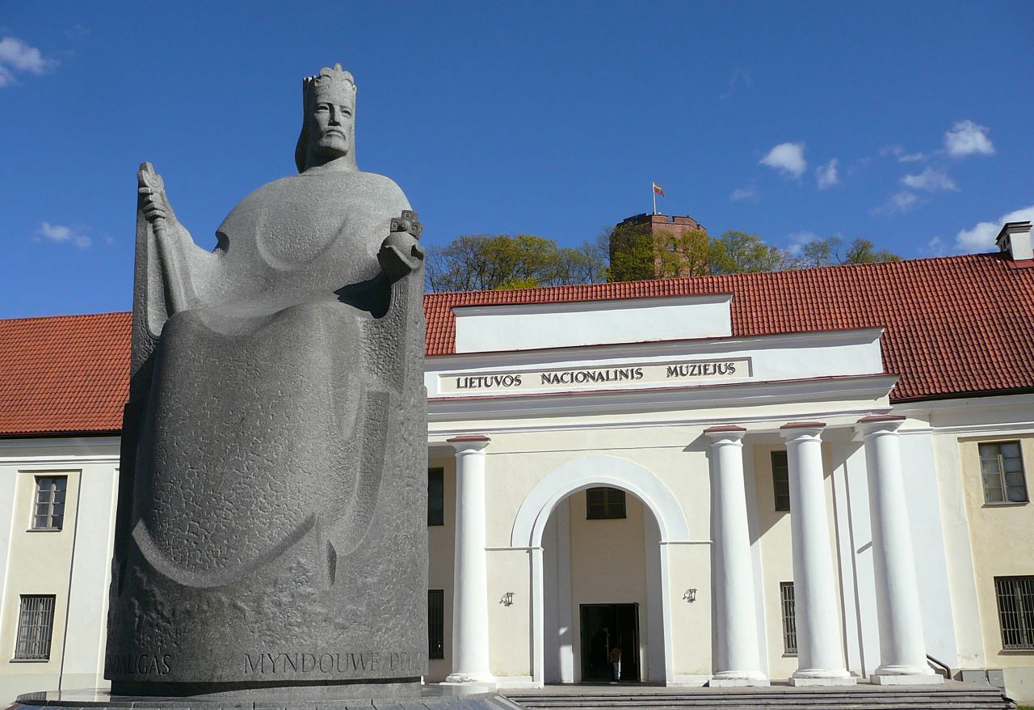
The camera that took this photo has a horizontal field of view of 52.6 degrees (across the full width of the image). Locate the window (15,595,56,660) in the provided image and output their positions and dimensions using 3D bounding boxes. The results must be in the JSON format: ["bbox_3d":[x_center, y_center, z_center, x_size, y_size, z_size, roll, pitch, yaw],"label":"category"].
[{"bbox_3d":[-17.401,9.854,37.847,1.380,2.288,0.250,-2,-16,5],"label":"window"}]

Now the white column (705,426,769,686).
[{"bbox_3d":[6.516,6.069,32.013,1.700,7.720,1.700,-3,-16,9],"label":"white column"}]

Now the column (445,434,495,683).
[{"bbox_3d":[-1.457,6.549,33.229,1.700,7.720,1.700,-3,-16,9],"label":"column"}]

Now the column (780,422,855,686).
[{"bbox_3d":[8.885,5.927,31.652,1.700,7.720,1.700,-3,-16,9],"label":"column"}]

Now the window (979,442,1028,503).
[{"bbox_3d":[16.108,3.909,34.668,1.343,2.023,0.250,-4,-16,12],"label":"window"}]

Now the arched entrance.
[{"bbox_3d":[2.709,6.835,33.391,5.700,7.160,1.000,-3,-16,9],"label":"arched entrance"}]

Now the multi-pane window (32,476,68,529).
[{"bbox_3d":[-17.445,5.536,39.062,1.289,2.039,0.250,-2,-16,5],"label":"multi-pane window"}]

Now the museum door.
[{"bbox_3d":[3.128,9.629,35.034,1.980,2.520,0.200,-3,-16,9],"label":"museum door"}]

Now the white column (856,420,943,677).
[{"bbox_3d":[11.204,5.787,31.298,1.700,7.720,1.700,-3,-16,9],"label":"white column"}]

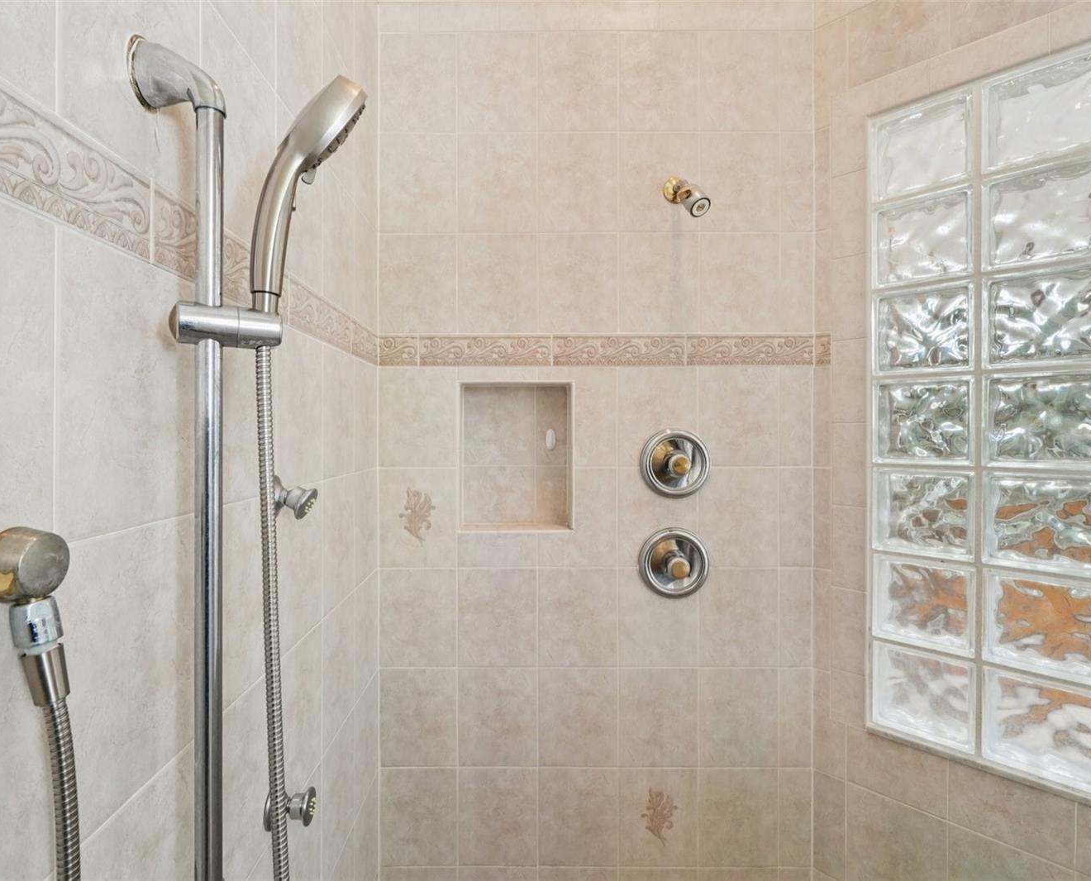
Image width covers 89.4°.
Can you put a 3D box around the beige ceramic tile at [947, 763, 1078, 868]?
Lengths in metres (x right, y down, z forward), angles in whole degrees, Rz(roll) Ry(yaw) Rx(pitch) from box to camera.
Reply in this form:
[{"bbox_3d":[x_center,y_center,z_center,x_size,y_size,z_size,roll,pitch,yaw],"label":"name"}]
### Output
[{"bbox_3d":[0.946,0.758,1.125,0.200,0.137,0.009,0,0,44],"label":"beige ceramic tile"}]

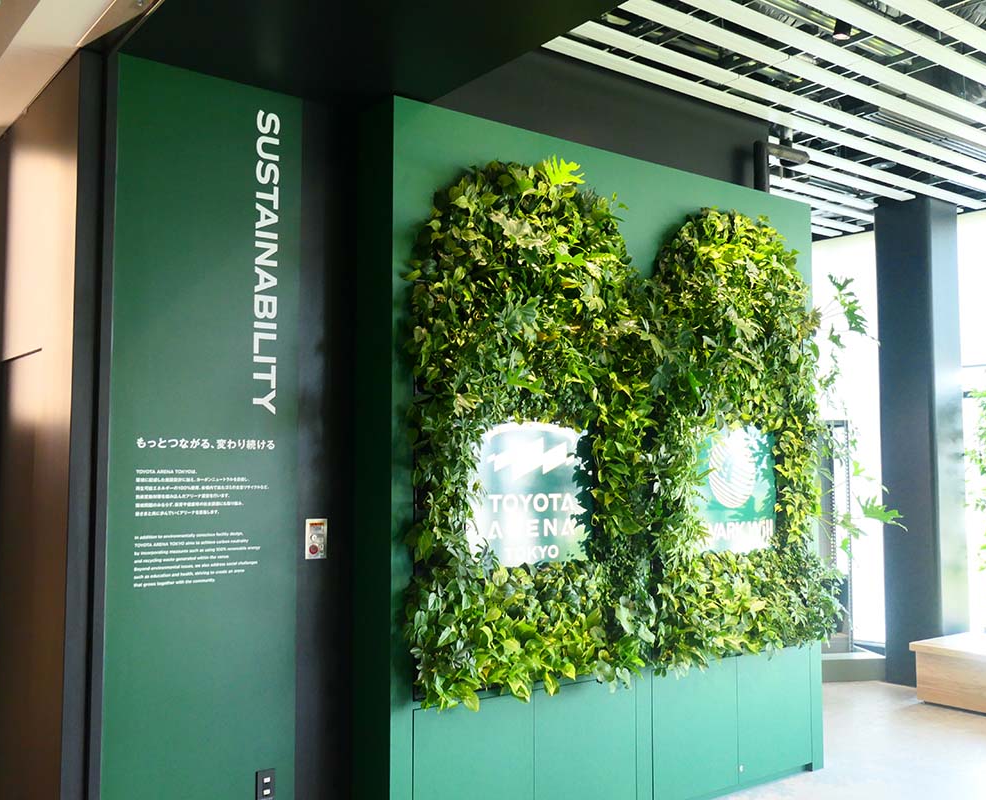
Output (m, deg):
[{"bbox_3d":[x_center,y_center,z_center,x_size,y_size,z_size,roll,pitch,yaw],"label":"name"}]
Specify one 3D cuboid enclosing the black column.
[{"bbox_3d":[3.186,0.281,7.200,0.376,3.600,0.444,3,-5,-37],"label":"black column"}]

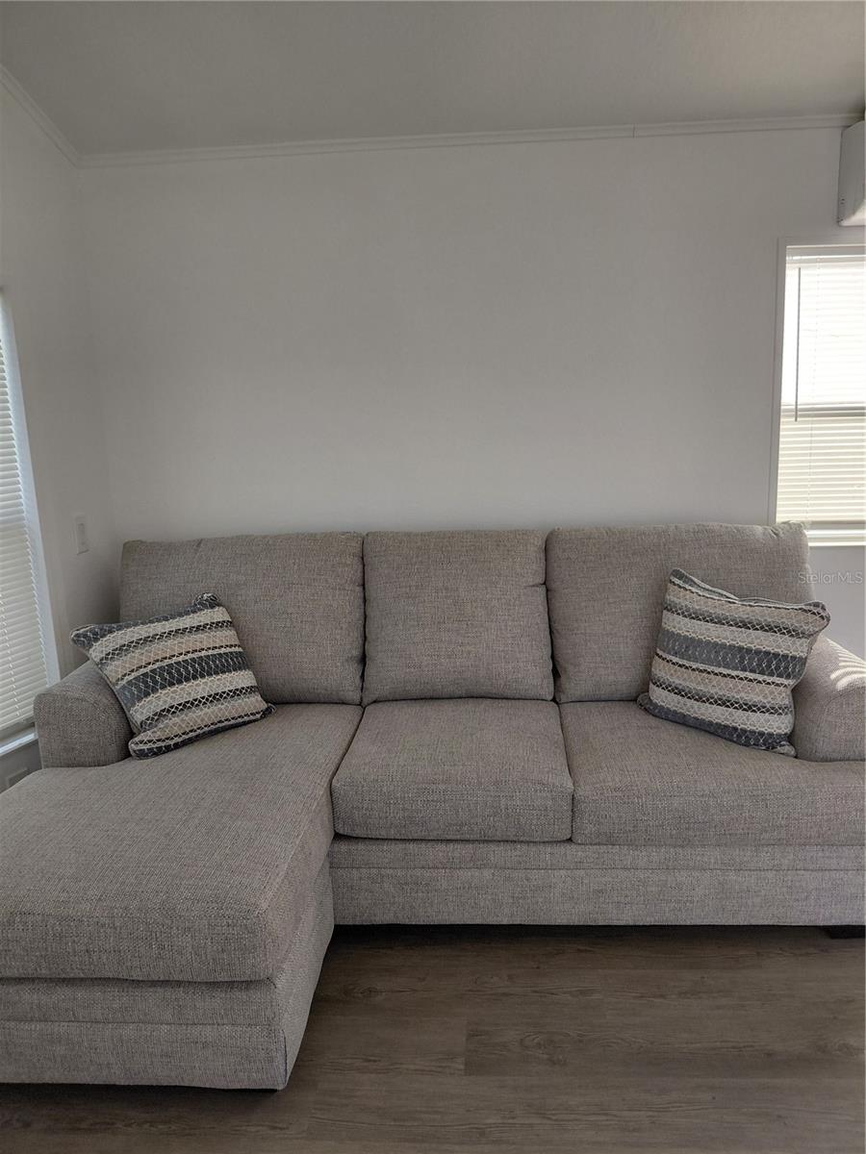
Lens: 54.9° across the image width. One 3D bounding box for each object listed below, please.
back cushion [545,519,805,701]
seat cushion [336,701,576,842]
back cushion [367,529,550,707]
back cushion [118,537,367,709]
[{"bbox_3d":[0.756,0.110,2.606,0.770,0.530,0.210,-1,-2,4],"label":"back cushion"},{"bbox_3d":[0.071,0.520,2.400,0.610,0.195,0.580,-1,10,4],"label":"seat cushion"},{"bbox_3d":[0.078,0.125,2.652,0.590,0.530,0.210,-1,-2,4],"label":"back cushion"},{"bbox_3d":[-0.600,0.140,2.698,0.770,0.530,0.210,-1,-2,4],"label":"back cushion"}]

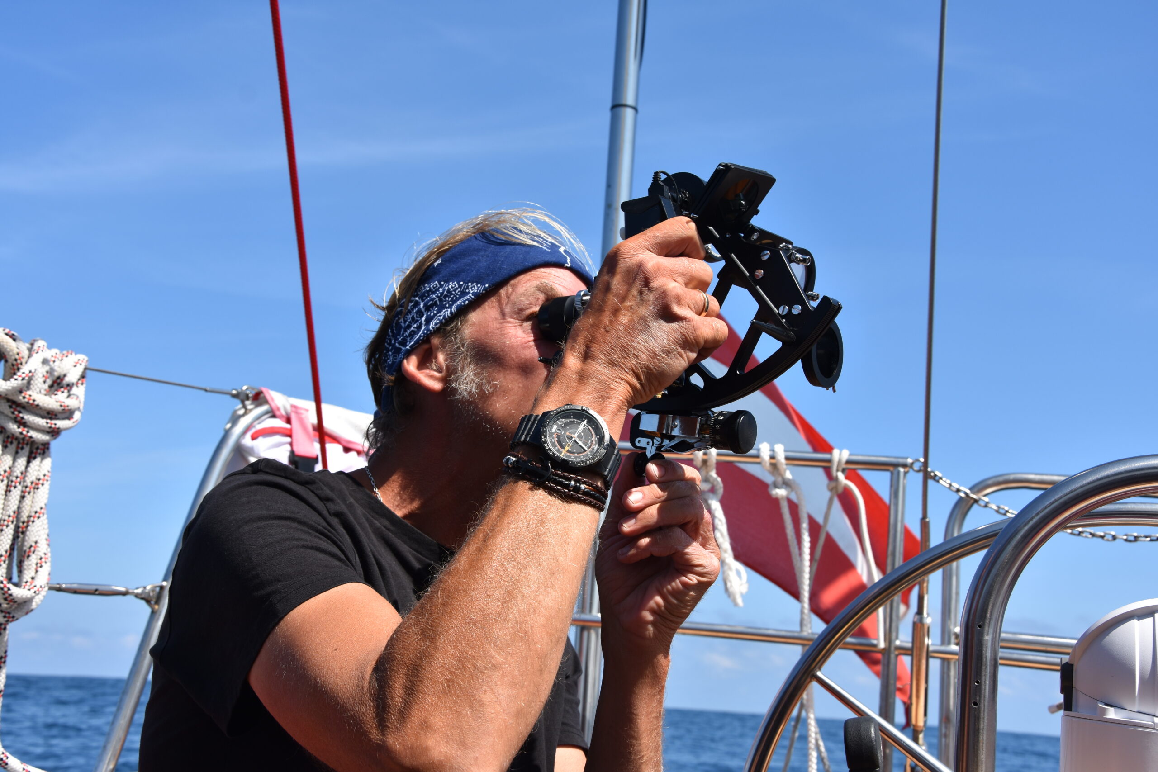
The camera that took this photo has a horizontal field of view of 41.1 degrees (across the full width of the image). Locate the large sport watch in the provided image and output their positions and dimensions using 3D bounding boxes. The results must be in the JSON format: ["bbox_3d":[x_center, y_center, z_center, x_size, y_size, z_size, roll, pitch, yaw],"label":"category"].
[{"bbox_3d":[-0.010,0.047,1.075,0.078,0.048,0.060,15,-26,-6],"label":"large sport watch"}]

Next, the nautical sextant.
[{"bbox_3d":[0.068,-0.057,1.147,0.280,0.240,0.135,-5,-14,33],"label":"nautical sextant"}]

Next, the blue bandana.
[{"bbox_3d":[-0.081,-0.058,1.300,0.205,0.125,0.170,-17,-20,28],"label":"blue bandana"}]

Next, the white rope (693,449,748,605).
[{"bbox_3d":[0.225,0.222,2.450,0.080,0.250,0.060,3,-12,0],"label":"white rope"}]

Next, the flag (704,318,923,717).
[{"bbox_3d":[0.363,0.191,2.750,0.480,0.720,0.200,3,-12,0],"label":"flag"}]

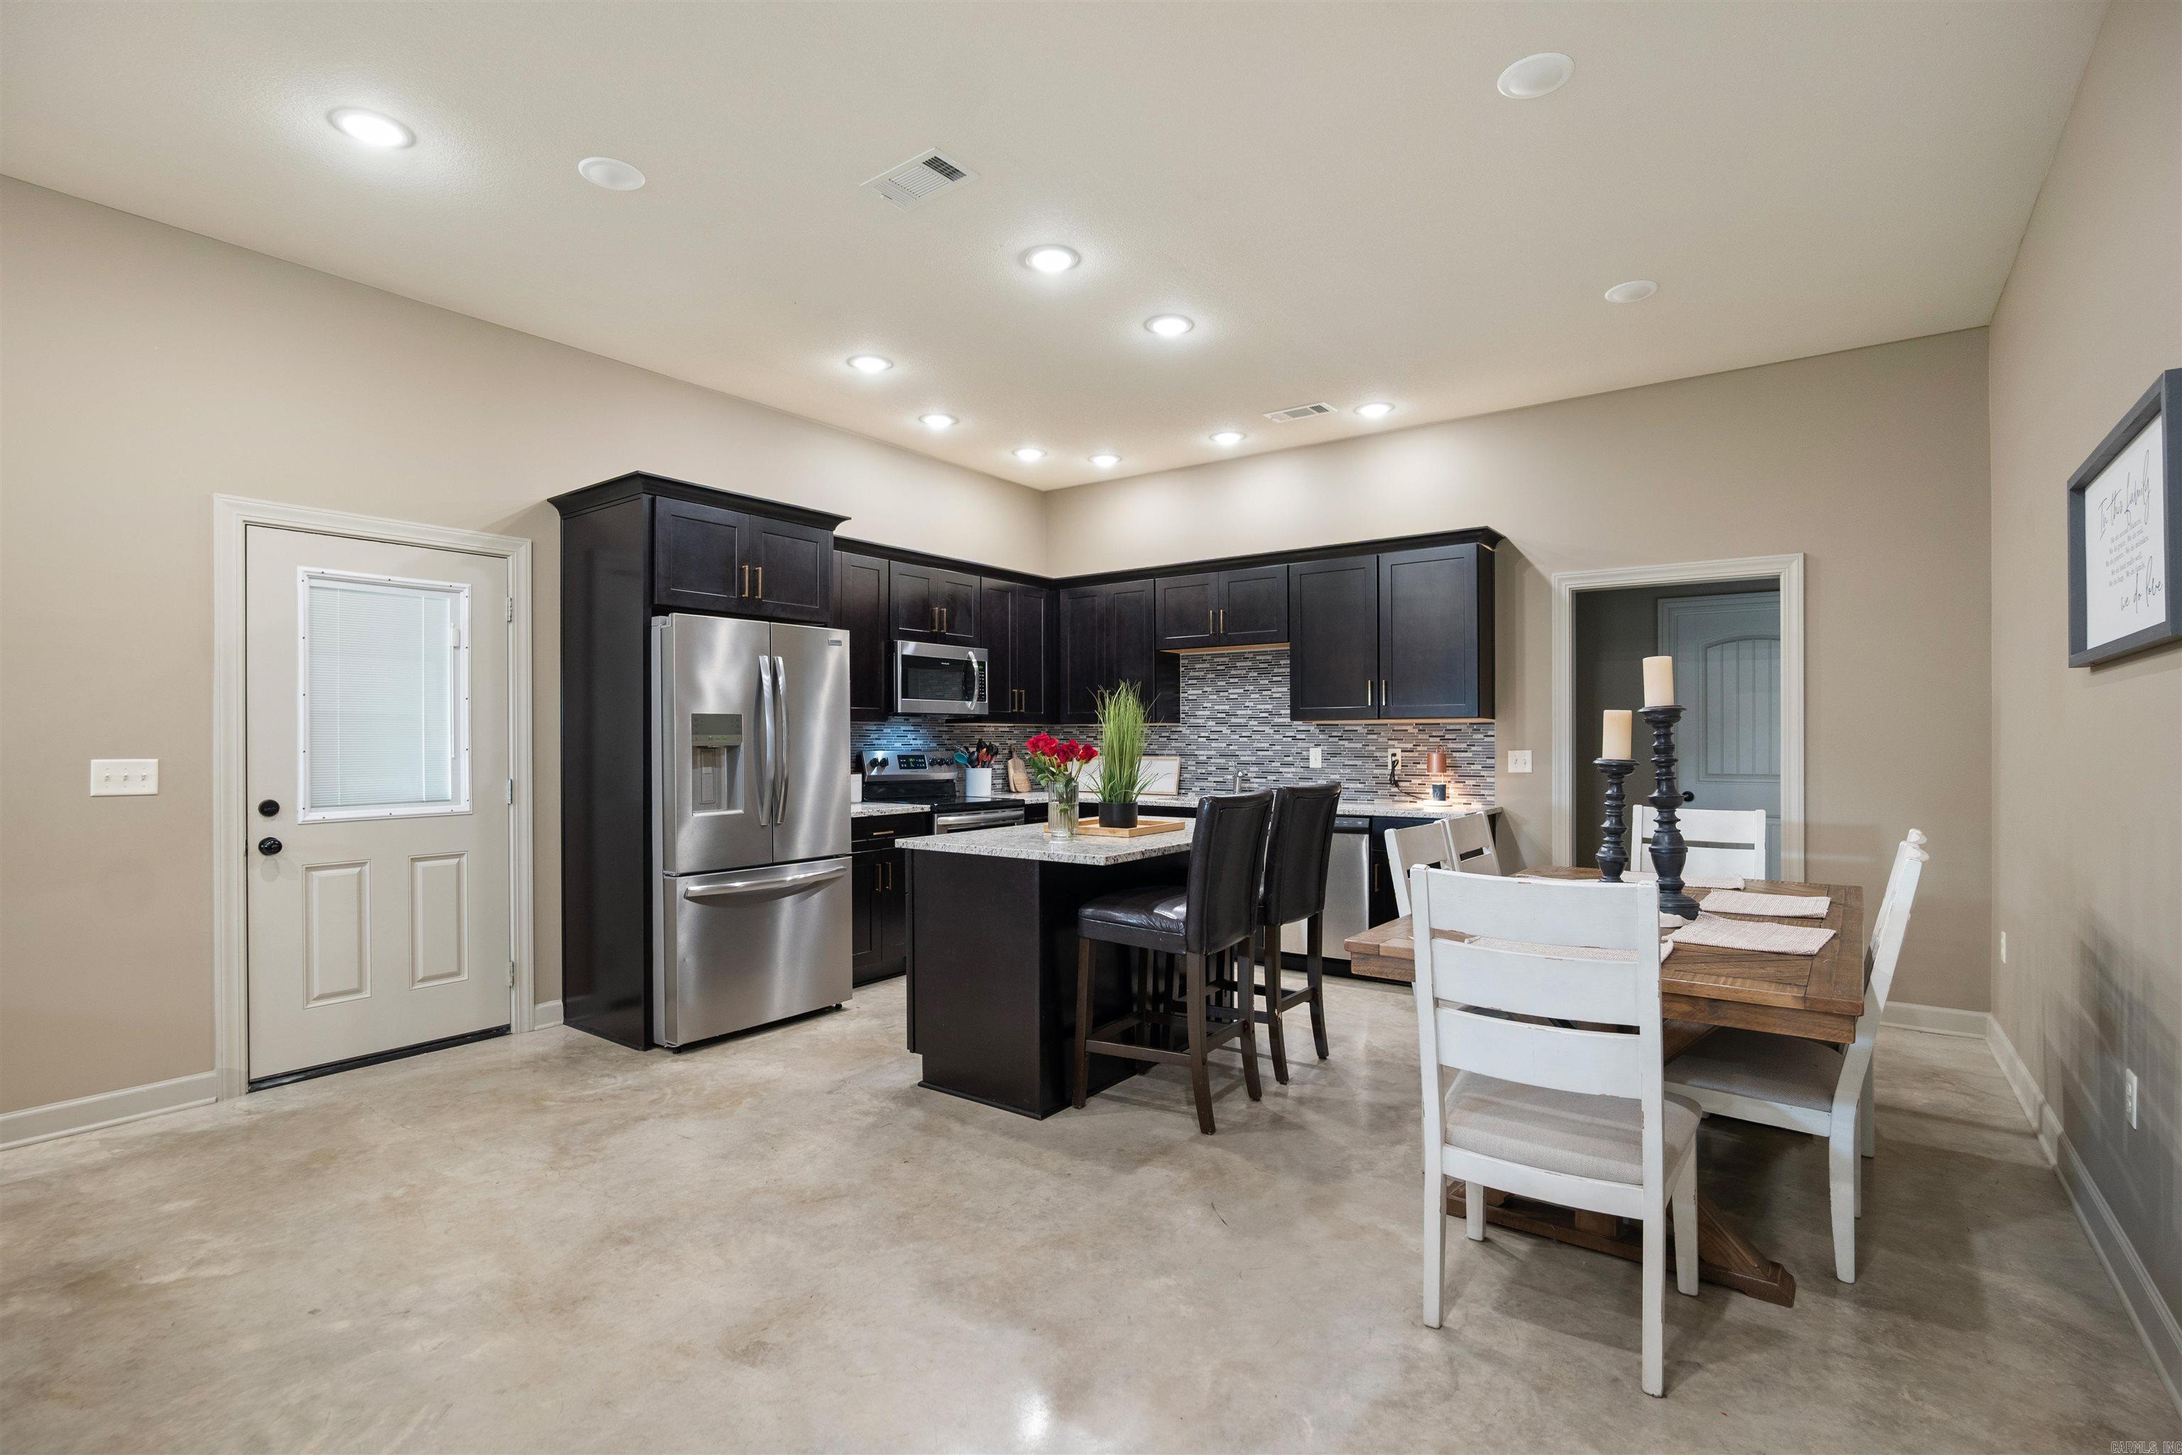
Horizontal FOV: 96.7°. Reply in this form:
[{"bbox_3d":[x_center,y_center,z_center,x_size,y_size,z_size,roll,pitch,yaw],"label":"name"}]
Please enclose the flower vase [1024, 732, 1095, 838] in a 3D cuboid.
[{"bbox_3d":[-0.118,0.207,3.617,0.250,0.400,0.230,0,0,0],"label":"flower vase"}]

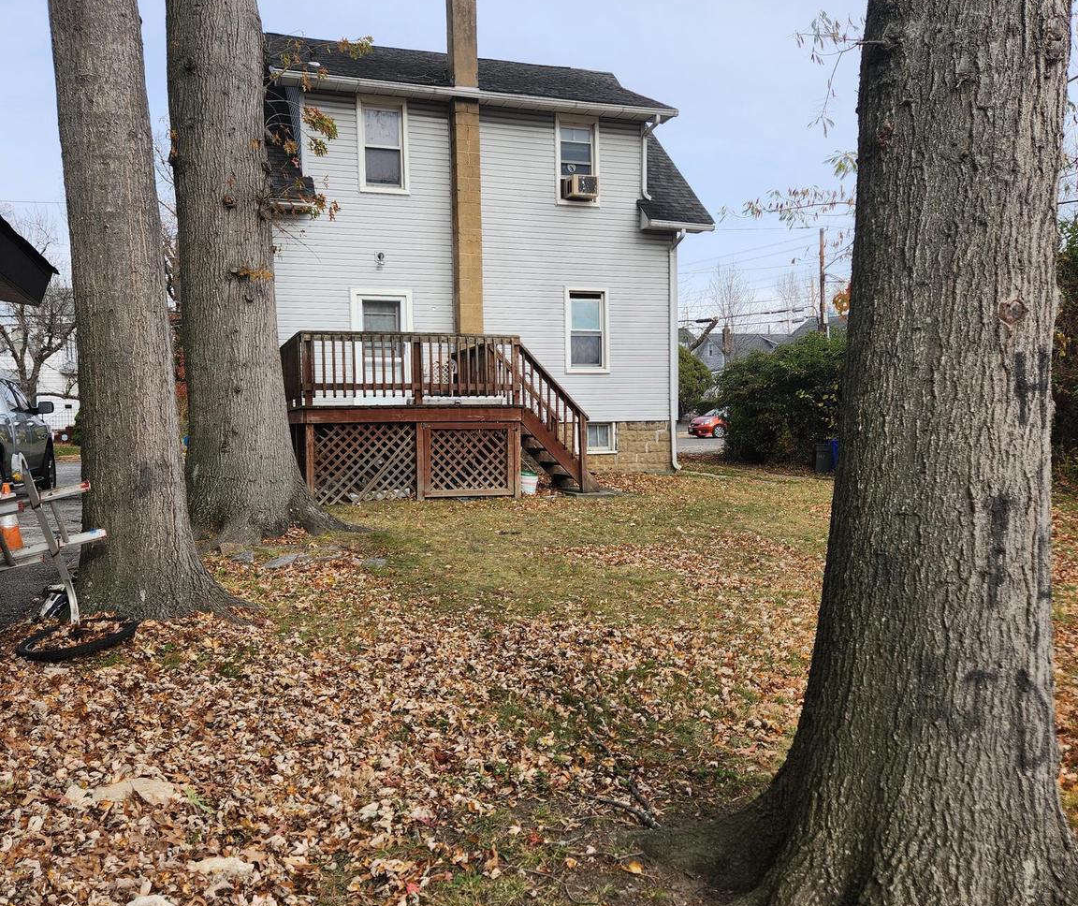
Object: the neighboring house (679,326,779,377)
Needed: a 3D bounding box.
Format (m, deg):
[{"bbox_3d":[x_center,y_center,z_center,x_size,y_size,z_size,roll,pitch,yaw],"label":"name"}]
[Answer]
[{"bbox_3d":[14.892,-5.708,73.000,9.000,8.000,8.500,-2,2,-20],"label":"neighboring house"}]

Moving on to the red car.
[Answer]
[{"bbox_3d":[8.982,-1.503,45.264,4.100,1.520,1.700,-2,2,-27],"label":"red car"}]

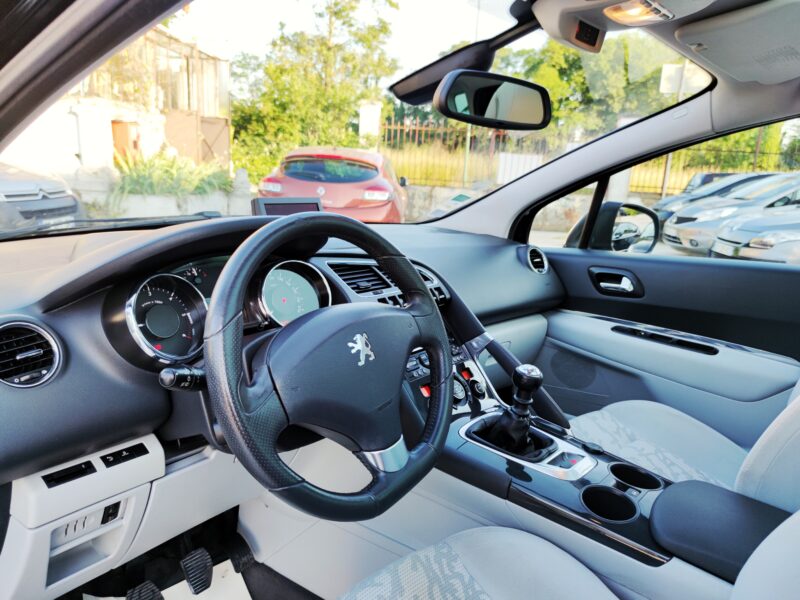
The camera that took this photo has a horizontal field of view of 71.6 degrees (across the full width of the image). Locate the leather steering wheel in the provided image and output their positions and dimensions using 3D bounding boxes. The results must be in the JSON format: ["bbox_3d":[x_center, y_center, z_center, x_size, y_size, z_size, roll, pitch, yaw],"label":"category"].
[{"bbox_3d":[-0.071,0.074,0.698,0.090,0.370,0.376,-19,4,43],"label":"leather steering wheel"}]

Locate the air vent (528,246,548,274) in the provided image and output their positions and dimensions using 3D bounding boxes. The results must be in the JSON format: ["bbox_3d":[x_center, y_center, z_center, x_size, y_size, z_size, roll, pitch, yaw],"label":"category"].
[{"bbox_3d":[0.383,-0.108,1.580,0.087,0.087,0.035,-10,-9,-41],"label":"air vent"}]

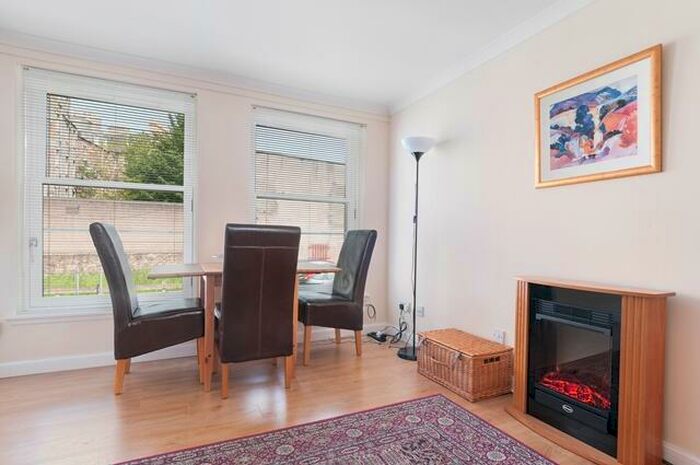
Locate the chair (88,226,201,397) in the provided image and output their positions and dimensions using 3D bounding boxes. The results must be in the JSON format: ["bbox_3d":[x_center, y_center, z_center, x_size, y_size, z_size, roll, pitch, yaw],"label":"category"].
[{"bbox_3d":[-1.349,0.478,2.392,0.630,1.050,0.450,1,-1,-23],"label":"chair"}]

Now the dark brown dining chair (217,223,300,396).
[{"bbox_3d":[-0.651,0.485,2.365,0.450,1.050,0.630,1,-1,-26],"label":"dark brown dining chair"}]

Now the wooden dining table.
[{"bbox_3d":[-0.775,0.632,2.587,1.200,0.758,0.710,1,-1,-26],"label":"wooden dining table"}]

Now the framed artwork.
[{"bbox_3d":[1.256,-0.546,1.835,0.030,0.570,0.615,1,-1,-26],"label":"framed artwork"}]

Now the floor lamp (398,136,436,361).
[{"bbox_3d":[0.548,0.121,2.947,0.290,1.816,0.290,1,-1,0],"label":"floor lamp"}]

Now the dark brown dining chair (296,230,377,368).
[{"bbox_3d":[-0.161,0.498,2.982,0.620,1.050,0.450,1,-1,-26],"label":"dark brown dining chair"}]

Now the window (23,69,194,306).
[{"bbox_3d":[-1.757,-0.282,2.645,1.080,1.660,0.100,1,-1,-26],"label":"window"}]

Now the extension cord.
[{"bbox_3d":[0.253,1.004,3.374,0.230,0.055,0.070,0,-1,30],"label":"extension cord"}]

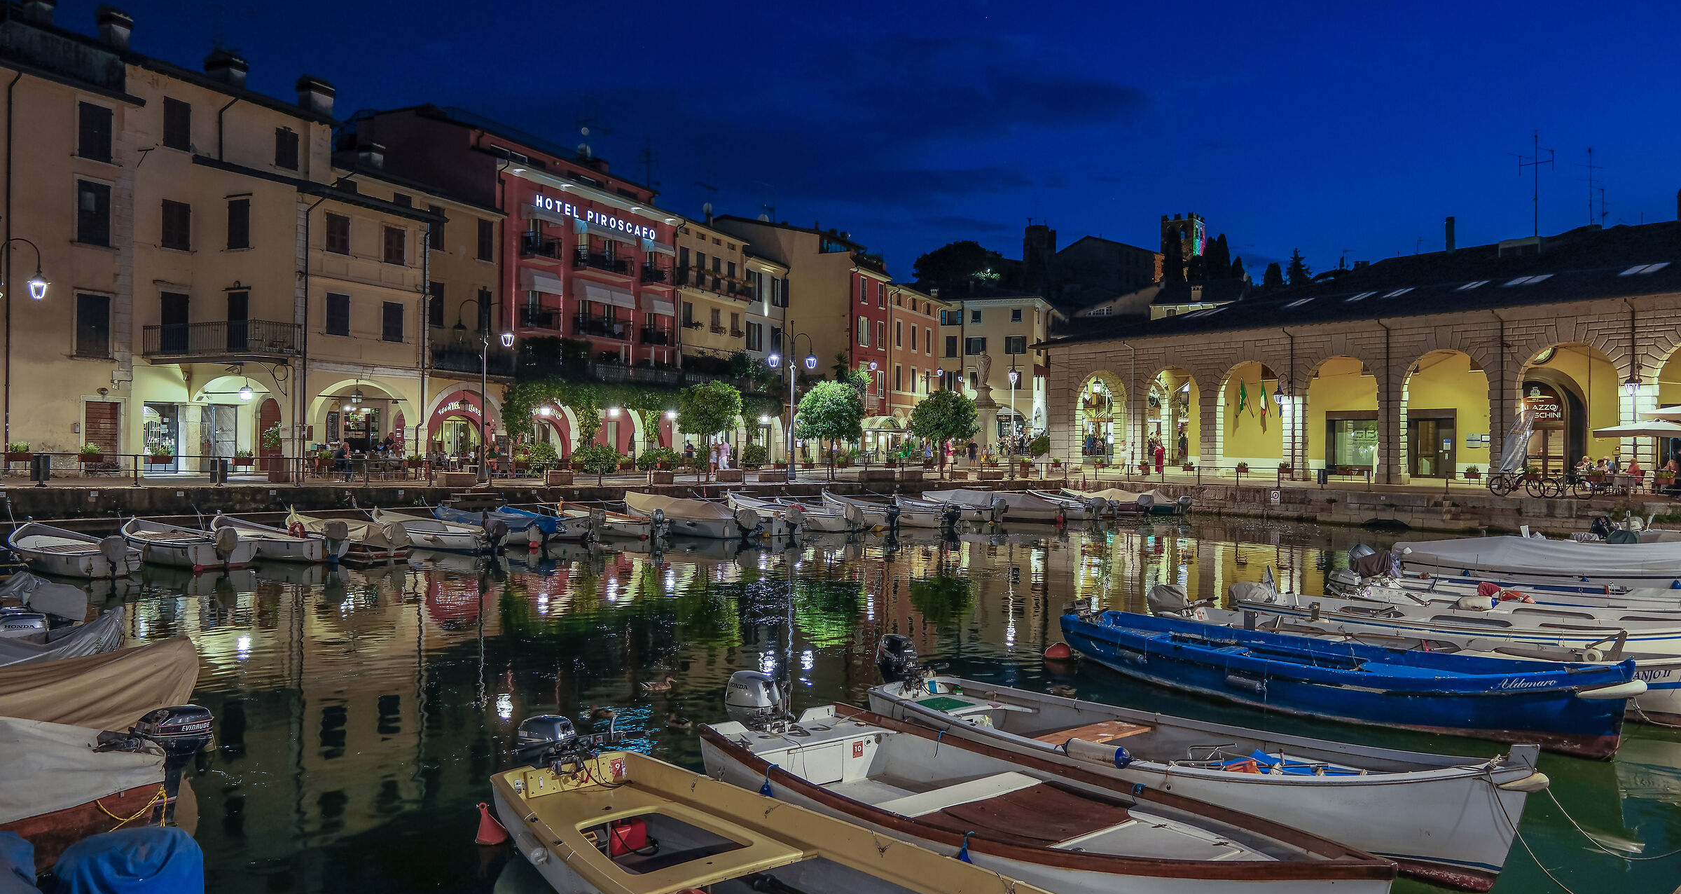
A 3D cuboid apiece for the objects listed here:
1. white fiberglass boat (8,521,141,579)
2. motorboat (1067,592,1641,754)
[{"bbox_3d":[-16.495,2.162,24.018,5.370,1.044,1.700,1,0,39],"label":"white fiberglass boat"},{"bbox_3d":[5.800,2.699,13.950,1.750,1.150,7.100,1,0,-36],"label":"motorboat"}]

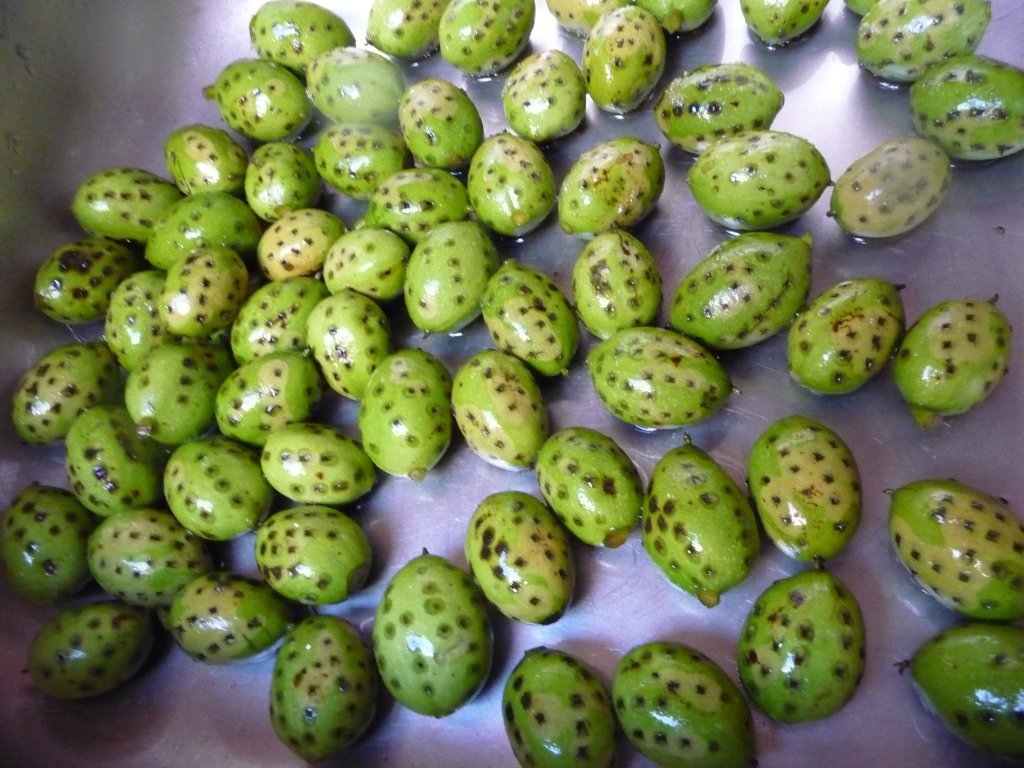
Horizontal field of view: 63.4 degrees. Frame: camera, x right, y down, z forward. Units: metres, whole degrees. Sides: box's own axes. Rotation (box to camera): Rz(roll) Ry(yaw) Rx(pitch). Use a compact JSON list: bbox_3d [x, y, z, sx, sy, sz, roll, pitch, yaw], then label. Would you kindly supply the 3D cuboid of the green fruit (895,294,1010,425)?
[{"bbox_3d":[0.135,-0.009,0.254,0.030,0.030,0.043,29,76,24],"label":"green fruit"}]

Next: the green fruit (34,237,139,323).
[{"bbox_3d":[-0.162,-0.040,0.318,0.039,0.029,0.029,-29,65,-6],"label":"green fruit"}]

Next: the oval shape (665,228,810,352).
[{"bbox_3d":[0.078,-0.032,0.278,0.051,0.034,0.034,-33,61,1],"label":"oval shape"}]

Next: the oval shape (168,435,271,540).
[{"bbox_3d":[-0.096,0.034,0.271,0.039,0.030,0.030,36,74,21],"label":"oval shape"}]

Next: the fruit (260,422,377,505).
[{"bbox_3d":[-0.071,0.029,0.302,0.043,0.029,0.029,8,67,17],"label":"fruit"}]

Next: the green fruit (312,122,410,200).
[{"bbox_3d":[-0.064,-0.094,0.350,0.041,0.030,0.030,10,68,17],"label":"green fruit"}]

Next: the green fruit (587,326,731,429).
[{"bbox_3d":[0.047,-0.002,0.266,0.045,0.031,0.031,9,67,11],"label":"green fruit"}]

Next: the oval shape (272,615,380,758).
[{"bbox_3d":[-0.055,0.088,0.243,0.029,0.029,0.041,-16,64,0],"label":"oval shape"}]

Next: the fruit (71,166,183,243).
[{"bbox_3d":[-0.173,-0.081,0.373,0.053,0.032,0.032,10,68,15],"label":"fruit"}]

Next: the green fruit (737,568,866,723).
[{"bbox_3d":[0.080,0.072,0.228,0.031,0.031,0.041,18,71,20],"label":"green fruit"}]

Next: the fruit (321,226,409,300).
[{"bbox_3d":[-0.055,-0.045,0.314,0.033,0.026,0.027,-15,64,1],"label":"fruit"}]

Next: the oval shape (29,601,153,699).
[{"bbox_3d":[-0.136,0.086,0.268,0.038,0.027,0.027,-27,61,-6],"label":"oval shape"}]

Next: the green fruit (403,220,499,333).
[{"bbox_3d":[-0.022,-0.040,0.305,0.032,0.032,0.045,19,73,21],"label":"green fruit"}]

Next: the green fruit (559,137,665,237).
[{"bbox_3d":[0.036,-0.072,0.302,0.043,0.030,0.030,-34,66,-9],"label":"green fruit"}]

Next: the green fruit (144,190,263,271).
[{"bbox_3d":[-0.125,-0.060,0.339,0.046,0.032,0.032,-24,61,-3],"label":"green fruit"}]

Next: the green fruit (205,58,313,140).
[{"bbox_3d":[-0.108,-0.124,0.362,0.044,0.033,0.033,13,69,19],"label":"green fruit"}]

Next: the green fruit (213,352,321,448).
[{"bbox_3d":[-0.087,0.005,0.298,0.041,0.029,0.030,-28,65,-6],"label":"green fruit"}]

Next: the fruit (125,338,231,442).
[{"bbox_3d":[-0.114,0.003,0.284,0.028,0.027,0.038,19,69,16],"label":"fruit"}]

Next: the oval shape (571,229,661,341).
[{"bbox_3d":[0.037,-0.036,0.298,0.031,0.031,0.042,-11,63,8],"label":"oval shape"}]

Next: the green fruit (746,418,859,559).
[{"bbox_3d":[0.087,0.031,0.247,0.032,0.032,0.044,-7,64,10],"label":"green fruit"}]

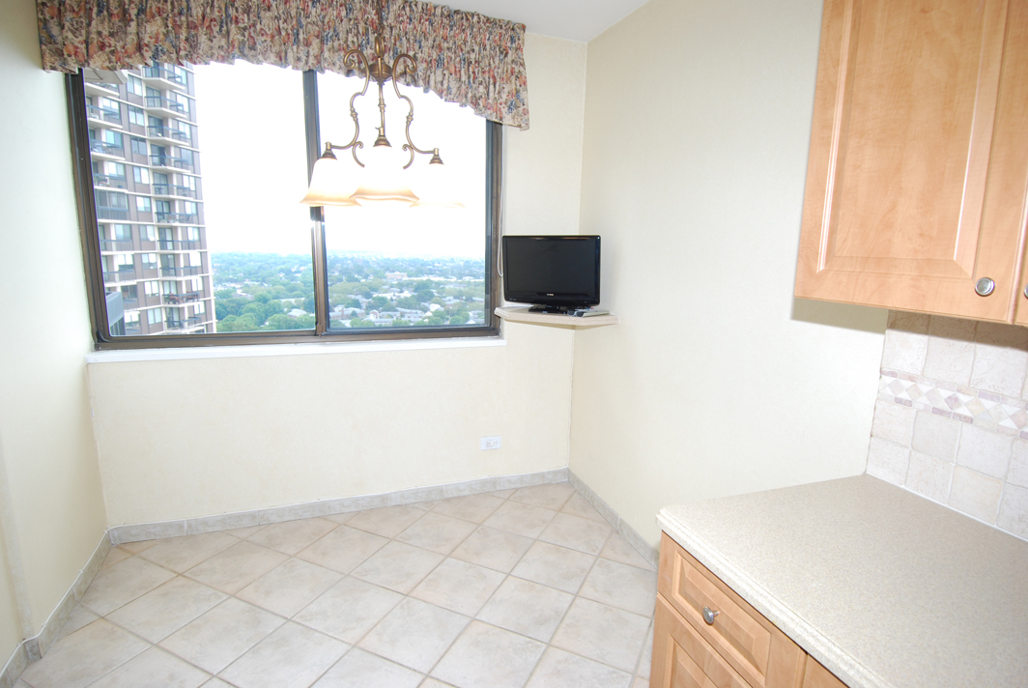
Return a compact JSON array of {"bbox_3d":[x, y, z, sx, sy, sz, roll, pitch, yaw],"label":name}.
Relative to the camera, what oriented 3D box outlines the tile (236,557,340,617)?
[{"bbox_3d":[-0.976,1.065,2.267,0.323,0.010,0.323,6,10,24],"label":"tile"}]

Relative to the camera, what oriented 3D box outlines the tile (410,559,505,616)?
[{"bbox_3d":[-0.233,1.042,2.217,0.312,0.010,0.312,6,11,24],"label":"tile"}]

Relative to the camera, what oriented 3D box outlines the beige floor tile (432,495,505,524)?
[{"bbox_3d":[-0.255,0.909,2.869,0.308,0.015,0.308,6,11,24],"label":"beige floor tile"}]

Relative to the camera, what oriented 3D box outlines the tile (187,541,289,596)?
[{"bbox_3d":[-1.236,1.004,2.325,0.312,0.010,0.312,6,11,24],"label":"tile"}]

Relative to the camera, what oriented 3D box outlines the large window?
[{"bbox_3d":[-0.951,-0.653,2.480,1.881,1.301,0.100,-2,10,-20],"label":"large window"}]

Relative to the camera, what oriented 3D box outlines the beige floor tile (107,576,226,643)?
[{"bbox_3d":[-1.410,1.080,2.108,0.323,0.010,0.323,6,10,24],"label":"beige floor tile"}]

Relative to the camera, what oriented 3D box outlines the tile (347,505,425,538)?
[{"bbox_3d":[-0.669,0.925,2.716,0.308,0.015,0.308,6,11,24],"label":"tile"}]

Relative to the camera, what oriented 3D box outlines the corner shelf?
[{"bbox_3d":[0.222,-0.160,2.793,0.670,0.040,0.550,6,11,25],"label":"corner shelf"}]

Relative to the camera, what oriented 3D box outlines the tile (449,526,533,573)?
[{"bbox_3d":[-0.102,1.034,2.594,0.323,0.010,0.323,6,10,24],"label":"tile"}]

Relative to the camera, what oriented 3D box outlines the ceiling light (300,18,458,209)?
[{"bbox_3d":[-0.401,-0.699,1.573,0.560,0.552,0.540,-1,10,-13],"label":"ceiling light"}]

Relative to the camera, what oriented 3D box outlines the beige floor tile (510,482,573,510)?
[{"bbox_3d":[0.172,0.906,3.071,0.312,0.010,0.312,6,11,24],"label":"beige floor tile"}]

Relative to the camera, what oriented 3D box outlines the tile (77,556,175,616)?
[{"bbox_3d":[-1.661,1.020,2.178,0.312,0.010,0.312,6,11,24],"label":"tile"}]

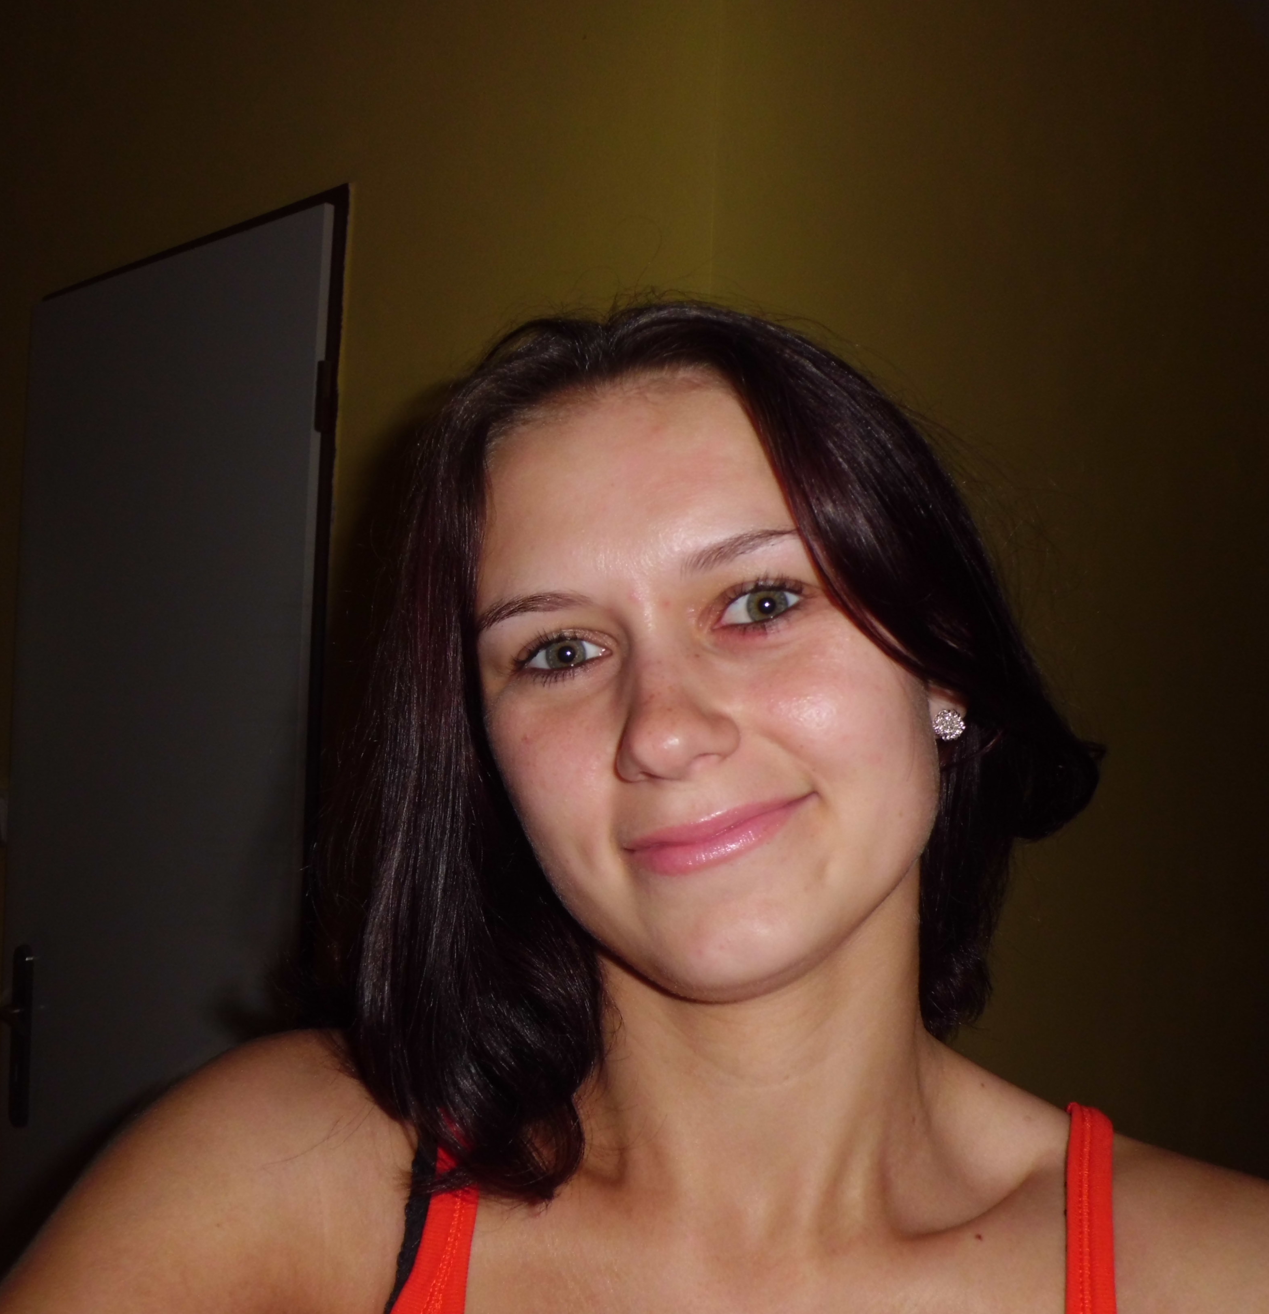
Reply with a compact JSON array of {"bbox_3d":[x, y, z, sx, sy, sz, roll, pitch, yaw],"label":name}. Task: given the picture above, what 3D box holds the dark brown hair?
[{"bbox_3d":[0.018,0.024,0.487,0.270,0.295,0.220,-14,-6,9],"label":"dark brown hair"}]

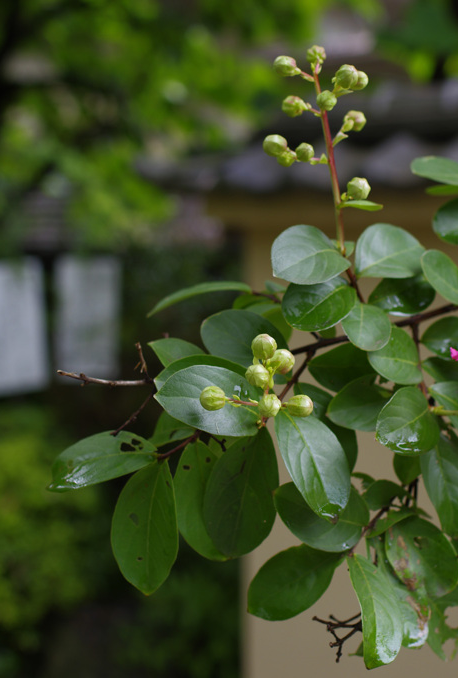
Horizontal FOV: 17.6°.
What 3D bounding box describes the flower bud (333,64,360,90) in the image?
[{"bbox_3d":[0.052,-0.116,0.654,0.011,0.011,0.011,4,-39,-5],"label":"flower bud"}]

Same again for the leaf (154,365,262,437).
[{"bbox_3d":[-0.009,0.026,0.621,0.047,0.033,0.009,11,-28,13],"label":"leaf"}]

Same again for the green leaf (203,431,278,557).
[{"bbox_3d":[0.007,0.057,0.557,0.025,0.052,0.007,13,-6,8],"label":"green leaf"}]

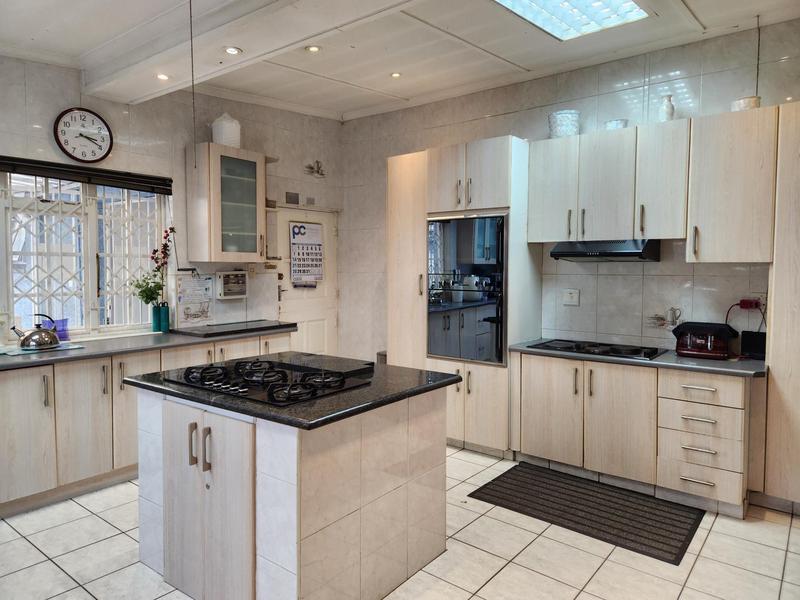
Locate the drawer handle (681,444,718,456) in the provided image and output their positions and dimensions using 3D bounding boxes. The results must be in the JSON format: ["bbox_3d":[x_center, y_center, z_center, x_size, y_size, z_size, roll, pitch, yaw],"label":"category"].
[{"bbox_3d":[1.770,0.893,3.146,0.181,0.014,0.032,3,4,39],"label":"drawer handle"}]

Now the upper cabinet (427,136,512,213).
[{"bbox_3d":[0.700,-0.955,4.318,0.742,0.511,0.602,3,4,39],"label":"upper cabinet"}]

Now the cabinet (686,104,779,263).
[{"bbox_3d":[2.143,-0.696,3.429,0.461,0.923,0.320,3,3,38],"label":"cabinet"}]

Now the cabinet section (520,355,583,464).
[{"bbox_3d":[1.248,0.766,4.000,0.461,0.740,0.550,3,3,38],"label":"cabinet section"}]

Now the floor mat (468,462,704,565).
[{"bbox_3d":[1.124,1.245,3.264,1.218,0.010,0.763,3,4,39],"label":"floor mat"}]

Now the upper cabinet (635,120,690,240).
[{"bbox_3d":[1.819,-0.788,3.620,0.315,0.759,0.308,3,4,39],"label":"upper cabinet"}]

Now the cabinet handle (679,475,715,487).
[{"bbox_3d":[1.795,1.094,3.205,0.183,0.014,0.032,3,3,38],"label":"cabinet handle"}]

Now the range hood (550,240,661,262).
[{"bbox_3d":[1.442,-0.344,3.726,0.609,0.147,0.461,2,3,39],"label":"range hood"}]

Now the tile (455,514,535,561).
[{"bbox_3d":[0.504,1.245,2.785,0.334,0.012,0.334,2,3,39],"label":"tile"}]

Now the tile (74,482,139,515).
[{"bbox_3d":[-1.780,1.227,3.293,0.345,0.010,0.345,3,3,38],"label":"tile"}]

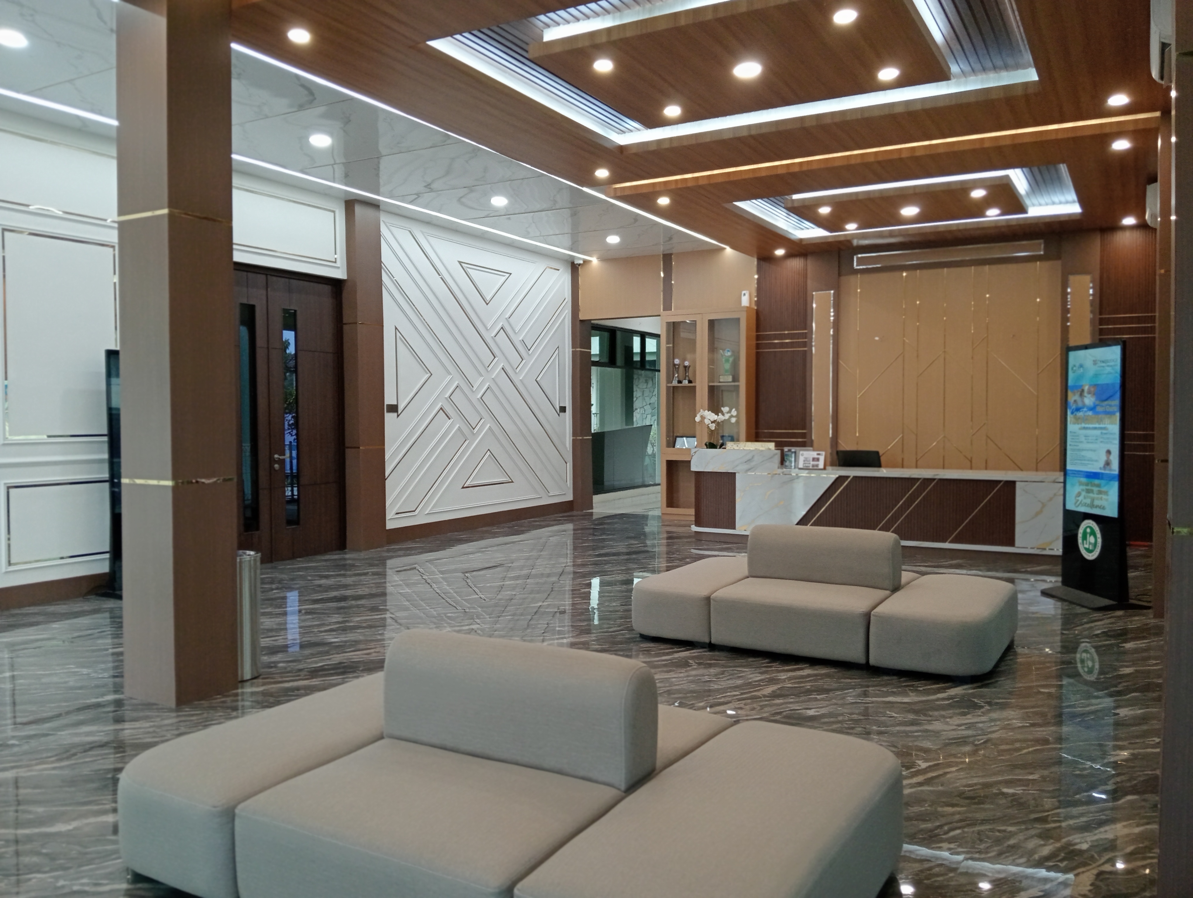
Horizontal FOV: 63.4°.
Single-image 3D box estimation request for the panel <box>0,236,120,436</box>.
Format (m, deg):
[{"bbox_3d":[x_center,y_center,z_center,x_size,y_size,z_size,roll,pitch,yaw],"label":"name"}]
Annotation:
[{"bbox_3d":[-3.967,-0.822,7.215,0.040,1.502,0.881,1,2,30],"label":"panel"}]

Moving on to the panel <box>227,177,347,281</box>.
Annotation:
[{"bbox_3d":[-2.995,-2.040,8.898,0.053,0.748,1.762,1,2,30],"label":"panel"}]

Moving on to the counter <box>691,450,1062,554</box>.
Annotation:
[{"bbox_3d":[2.939,0.523,10.008,3.872,1.003,0.908,1,2,30],"label":"counter"}]

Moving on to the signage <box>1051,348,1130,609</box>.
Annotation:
[{"bbox_3d":[3.685,0.176,7.099,0.420,1.886,0.760,0,2,-3],"label":"signage"}]

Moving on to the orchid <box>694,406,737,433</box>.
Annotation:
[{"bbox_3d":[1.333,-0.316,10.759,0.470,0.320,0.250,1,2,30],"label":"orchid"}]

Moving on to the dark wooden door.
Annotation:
[{"bbox_3d":[-3.031,-0.300,8.996,0.107,2.710,1.776,1,2,30],"label":"dark wooden door"}]

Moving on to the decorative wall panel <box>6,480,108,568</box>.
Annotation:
[{"bbox_3d":[-3.967,0.549,7.258,0.040,0.601,0.881,1,2,30],"label":"decorative wall panel"}]

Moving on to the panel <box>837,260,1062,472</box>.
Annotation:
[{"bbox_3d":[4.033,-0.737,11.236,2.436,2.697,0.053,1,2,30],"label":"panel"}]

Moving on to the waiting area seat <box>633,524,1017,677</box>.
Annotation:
[{"bbox_3d":[1.398,0.816,5.923,2.043,0.672,1.402,1,2,30],"label":"waiting area seat"}]

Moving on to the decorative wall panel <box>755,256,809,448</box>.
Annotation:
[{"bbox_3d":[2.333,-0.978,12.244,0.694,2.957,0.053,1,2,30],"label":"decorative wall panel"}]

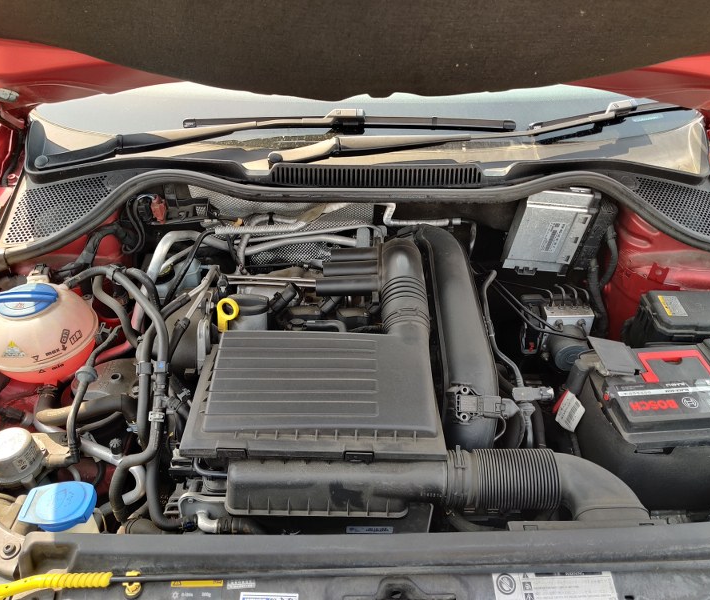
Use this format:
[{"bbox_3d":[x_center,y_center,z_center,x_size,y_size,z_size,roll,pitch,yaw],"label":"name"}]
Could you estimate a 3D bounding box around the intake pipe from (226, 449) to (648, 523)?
[{"bbox_3d":[0.097,0.252,0.799,0.520,0.115,0.135,0,42,0],"label":"intake pipe"}]

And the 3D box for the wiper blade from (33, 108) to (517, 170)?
[{"bbox_3d":[-0.147,-0.313,1.192,0.930,0.075,0.100,-1,42,1],"label":"wiper blade"}]

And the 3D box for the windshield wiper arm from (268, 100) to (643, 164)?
[{"bbox_3d":[0.200,-0.323,1.203,0.740,0.065,0.065,-10,43,-5],"label":"windshield wiper arm"}]

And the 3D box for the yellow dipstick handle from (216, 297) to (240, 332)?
[{"bbox_3d":[-0.191,0.022,0.943,0.034,0.060,0.012,0,28,0],"label":"yellow dipstick handle"}]

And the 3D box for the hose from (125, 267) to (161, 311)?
[{"bbox_3d":[-0.306,-0.022,0.922,0.052,0.055,0.060,0,42,0],"label":"hose"}]

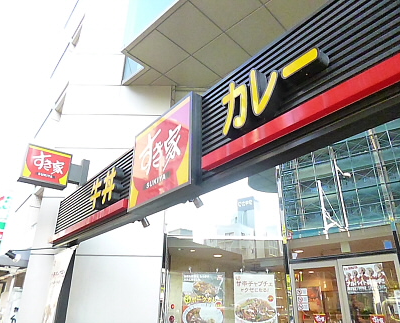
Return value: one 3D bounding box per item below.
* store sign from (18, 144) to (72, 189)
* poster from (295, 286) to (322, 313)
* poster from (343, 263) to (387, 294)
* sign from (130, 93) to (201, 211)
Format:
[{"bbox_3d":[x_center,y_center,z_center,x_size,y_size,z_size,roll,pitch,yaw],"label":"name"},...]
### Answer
[{"bbox_3d":[-2.791,0.116,5.398,0.750,0.620,0.230,18,-29,-35],"label":"store sign"},{"bbox_3d":[2.097,2.660,5.738,0.020,0.410,0.480,21,-31,-40],"label":"poster"},{"bbox_3d":[2.859,2.035,5.152,0.020,0.450,0.640,21,-31,-40],"label":"poster"},{"bbox_3d":[-0.373,-0.044,3.067,0.120,0.930,1.140,18,-29,-35],"label":"sign"}]

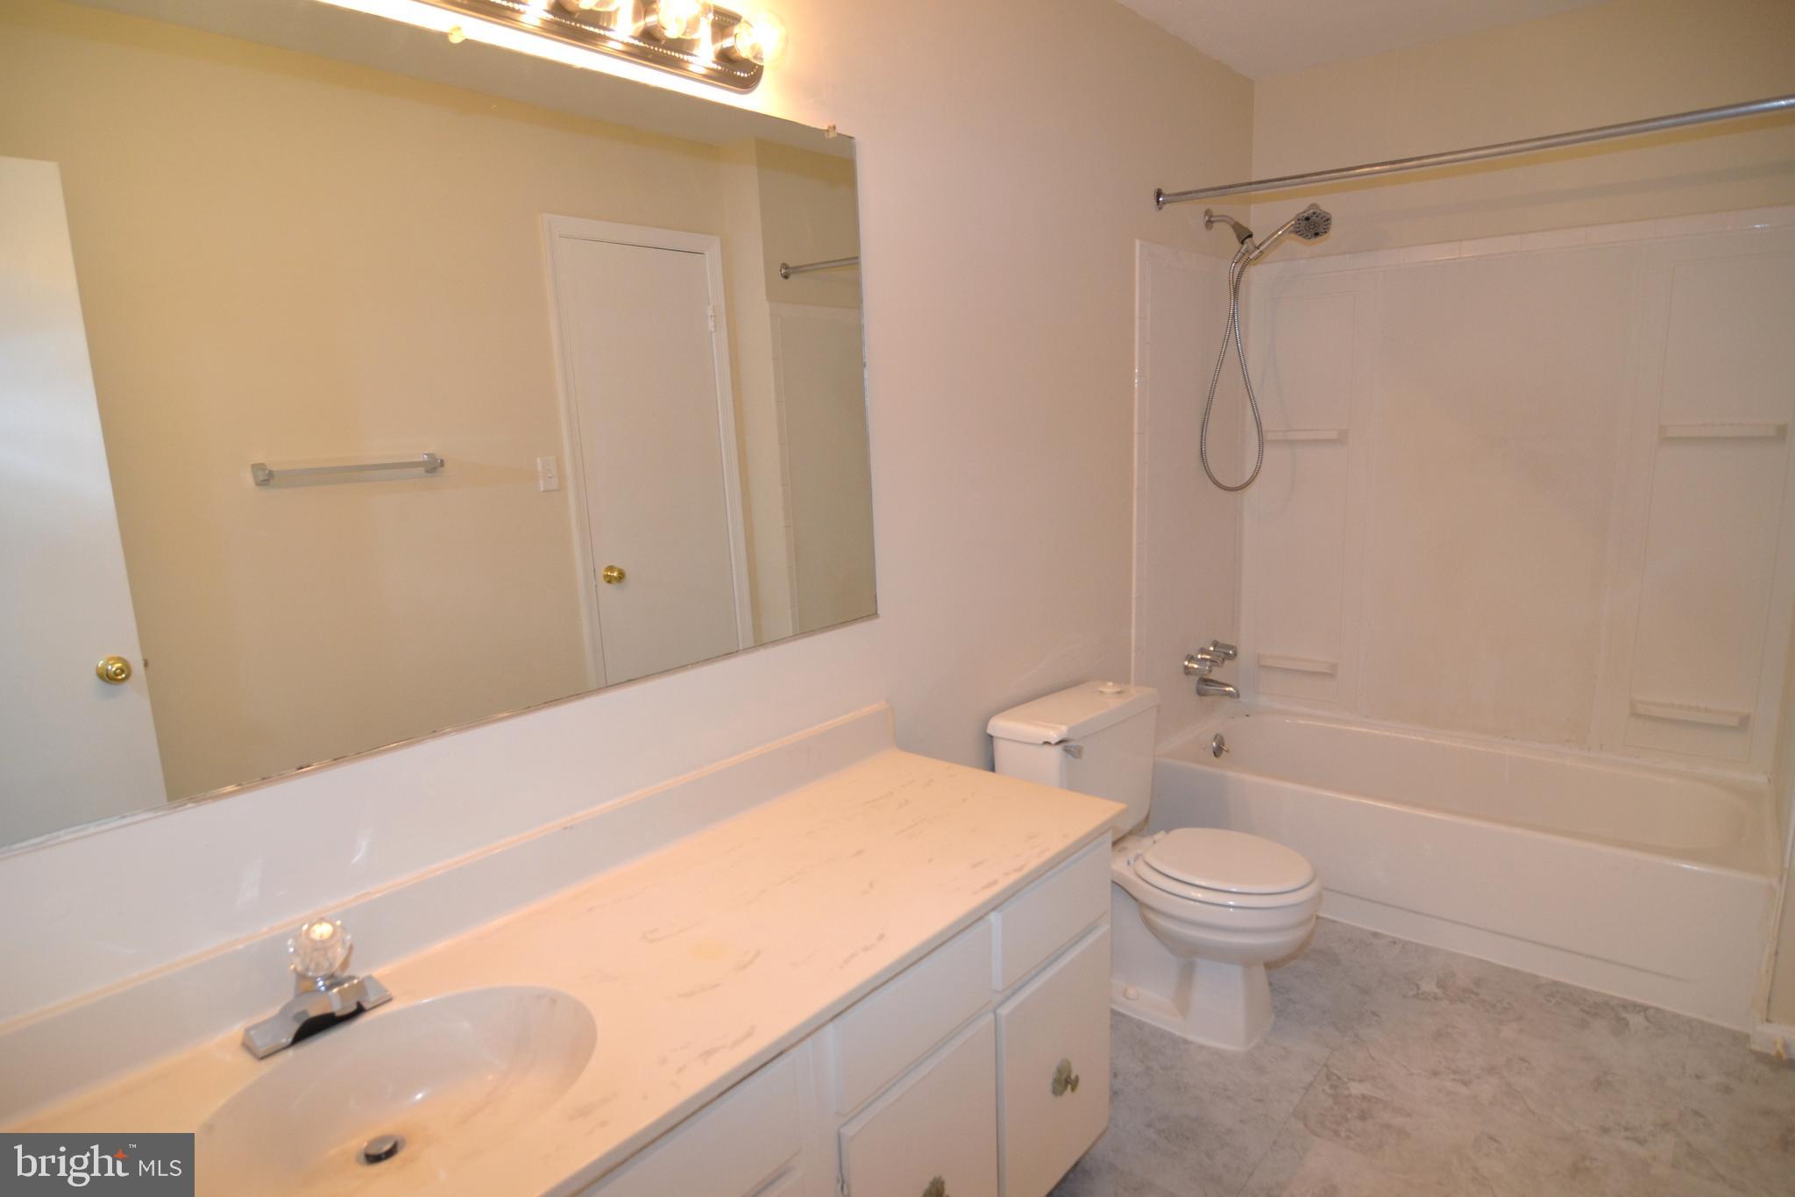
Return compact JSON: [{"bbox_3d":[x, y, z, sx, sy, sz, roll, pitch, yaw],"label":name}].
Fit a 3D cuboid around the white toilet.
[{"bbox_3d":[0.679,0.663,2.277,0.710,0.727,0.455,8,16,41],"label":"white toilet"}]

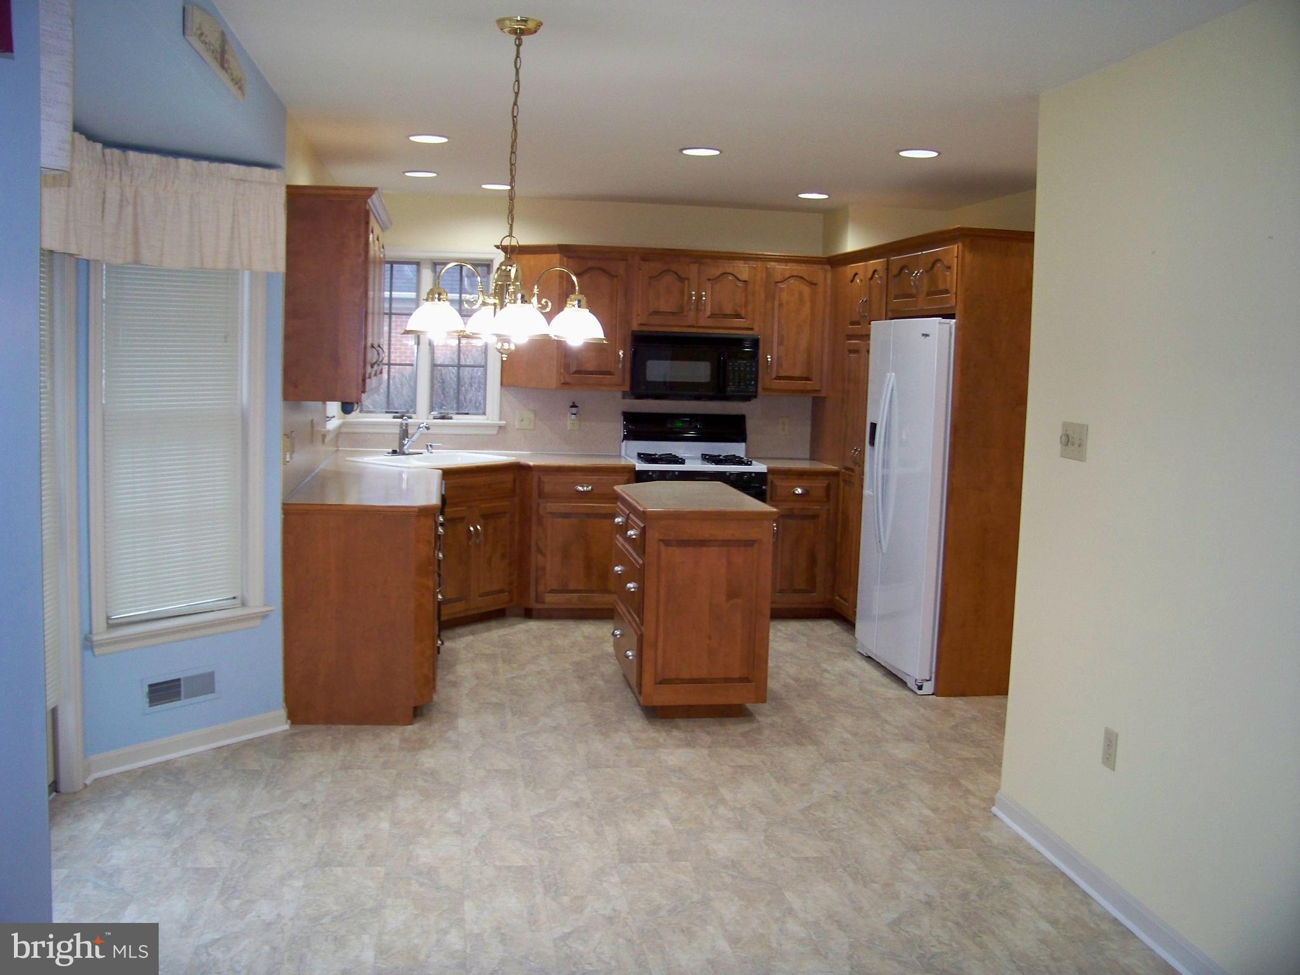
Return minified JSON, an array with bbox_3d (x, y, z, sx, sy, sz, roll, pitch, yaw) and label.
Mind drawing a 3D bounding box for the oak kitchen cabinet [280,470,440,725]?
[{"bbox_3d":[-1.269,0.454,5.656,0.615,0.914,1.300,1,6,-9],"label":"oak kitchen cabinet"}]

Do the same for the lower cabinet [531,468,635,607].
[{"bbox_3d":[-0.423,0.275,7.270,0.585,0.850,0.610,1,6,-9],"label":"lower cabinet"}]

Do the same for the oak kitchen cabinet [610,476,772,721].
[{"bbox_3d":[0.149,0.485,5.649,0.580,0.914,1.130,1,6,-9],"label":"oak kitchen cabinet"}]

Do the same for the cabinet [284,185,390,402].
[{"bbox_3d":[-1.331,-0.812,5.368,0.358,0.842,1.035,1,6,-9],"label":"cabinet"}]

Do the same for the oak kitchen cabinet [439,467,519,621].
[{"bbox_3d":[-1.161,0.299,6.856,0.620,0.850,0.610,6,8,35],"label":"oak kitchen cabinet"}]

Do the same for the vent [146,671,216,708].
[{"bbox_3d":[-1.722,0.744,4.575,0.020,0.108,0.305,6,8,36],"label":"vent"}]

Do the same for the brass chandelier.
[{"bbox_3d":[-0.384,-0.809,3.369,0.566,0.903,0.566,1,6,-9],"label":"brass chandelier"}]

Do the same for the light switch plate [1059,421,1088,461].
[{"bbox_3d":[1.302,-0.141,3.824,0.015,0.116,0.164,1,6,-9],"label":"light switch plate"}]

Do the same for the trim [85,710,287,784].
[{"bbox_3d":[-1.683,0.950,4.610,0.028,0.083,0.840,6,8,36],"label":"trim"}]

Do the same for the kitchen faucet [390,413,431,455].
[{"bbox_3d":[-1.356,-0.293,7.041,0.200,0.230,0.190,6,8,35],"label":"kitchen faucet"}]

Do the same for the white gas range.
[{"bbox_3d":[0.243,0.168,7.337,0.765,1.176,0.670,1,6,-9],"label":"white gas range"}]

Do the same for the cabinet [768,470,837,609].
[{"bbox_3d":[0.838,0.290,7.591,0.390,0.855,0.620,1,6,-9],"label":"cabinet"}]

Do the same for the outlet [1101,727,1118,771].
[{"bbox_3d":[1.329,0.758,3.590,0.010,0.115,0.072,1,6,-9],"label":"outlet"}]

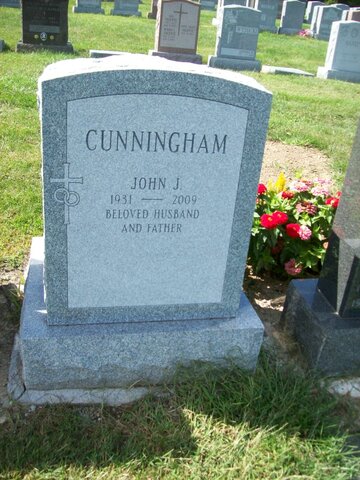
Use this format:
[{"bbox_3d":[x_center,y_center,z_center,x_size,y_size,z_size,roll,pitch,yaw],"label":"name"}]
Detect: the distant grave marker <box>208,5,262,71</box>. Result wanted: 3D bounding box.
[{"bbox_3d":[0.916,-3.269,8.058,0.858,0.937,0.390,0,26,-13],"label":"distant grave marker"}]

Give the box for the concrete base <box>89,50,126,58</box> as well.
[{"bbox_3d":[-1.051,-2.882,7.844,0.702,0.094,0.390,0,26,-13],"label":"concrete base"}]

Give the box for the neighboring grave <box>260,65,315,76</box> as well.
[{"bbox_3d":[1.861,-2.839,8.470,0.711,0.094,0.507,0,26,-13],"label":"neighboring grave"}]

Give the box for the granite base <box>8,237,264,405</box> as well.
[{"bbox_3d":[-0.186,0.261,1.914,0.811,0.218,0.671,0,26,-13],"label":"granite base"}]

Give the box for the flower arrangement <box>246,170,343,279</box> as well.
[{"bbox_3d":[0.545,-0.096,2.541,0.476,0.406,0.382,0,26,-13],"label":"flower arrangement"}]

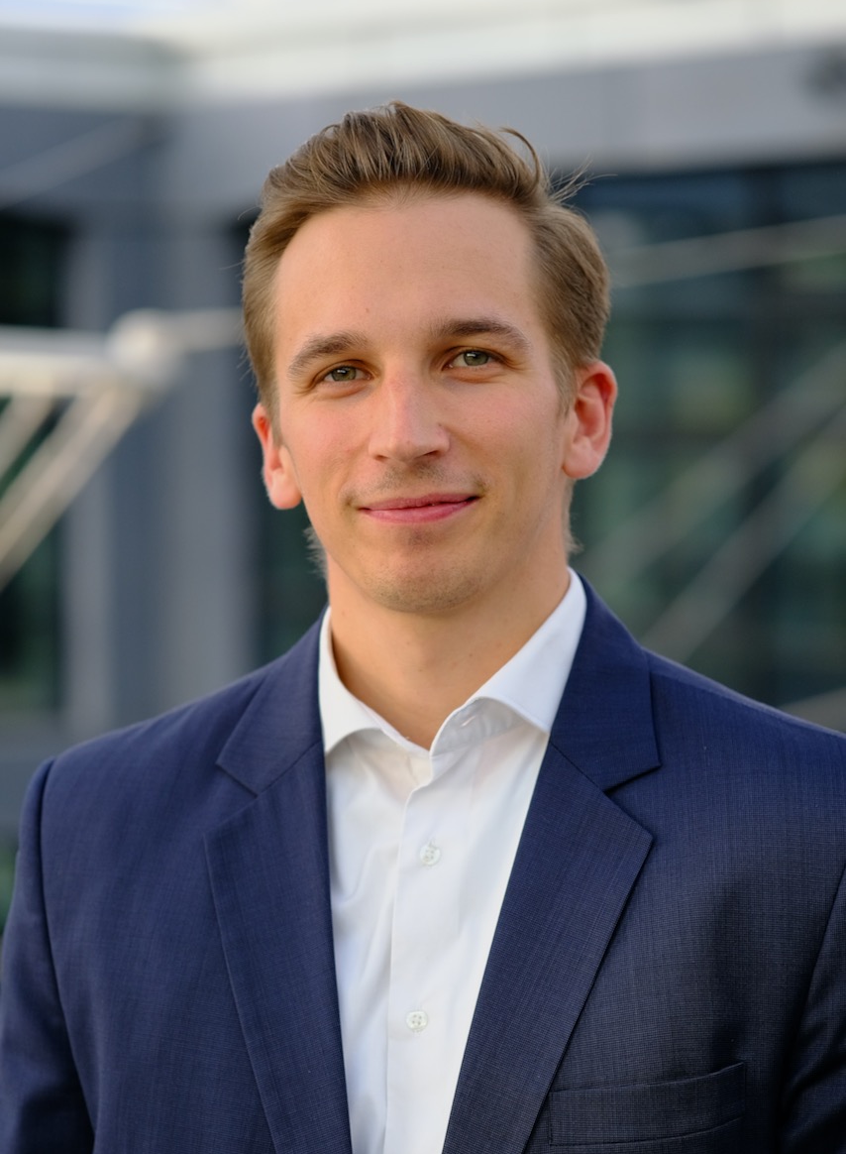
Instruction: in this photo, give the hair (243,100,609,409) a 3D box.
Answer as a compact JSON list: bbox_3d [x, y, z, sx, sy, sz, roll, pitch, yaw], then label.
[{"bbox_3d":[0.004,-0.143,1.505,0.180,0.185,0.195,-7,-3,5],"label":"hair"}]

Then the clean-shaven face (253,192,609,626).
[{"bbox_3d":[0.007,-0.083,1.448,0.178,0.208,0.135,-7,-3,5],"label":"clean-shaven face"}]

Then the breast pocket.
[{"bbox_3d":[0.108,0.254,1.430,0.100,0.036,0.018,-3,-2,-9],"label":"breast pocket"}]

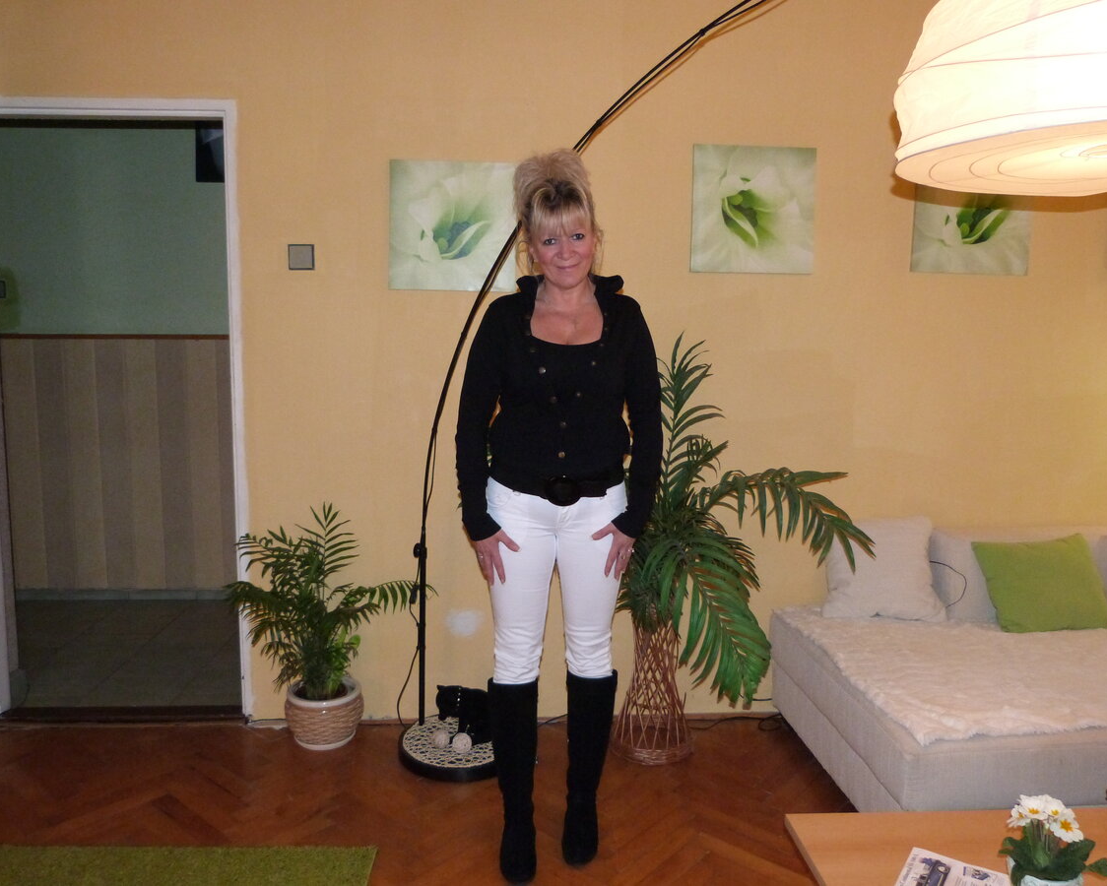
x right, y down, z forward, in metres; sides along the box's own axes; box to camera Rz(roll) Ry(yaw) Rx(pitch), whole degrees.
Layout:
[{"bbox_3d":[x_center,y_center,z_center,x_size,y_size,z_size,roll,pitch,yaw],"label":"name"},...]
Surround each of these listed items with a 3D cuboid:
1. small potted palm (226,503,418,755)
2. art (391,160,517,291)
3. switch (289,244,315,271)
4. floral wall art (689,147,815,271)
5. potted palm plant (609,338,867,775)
[{"bbox_3d":[-0.698,0.576,2.634,0.590,0.780,0.460,0,7,-3],"label":"small potted palm"},{"bbox_3d":[-0.319,-0.687,2.710,0.400,0.400,0.020,0,7,-3],"label":"art"},{"bbox_3d":[-0.795,-0.587,2.700,0.081,0.081,0.014,0,7,-3],"label":"switch"},{"bbox_3d":[0.642,-0.750,2.752,0.400,0.400,0.020,0,7,-3],"label":"floral wall art"},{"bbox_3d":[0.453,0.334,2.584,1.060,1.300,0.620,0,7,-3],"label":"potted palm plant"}]

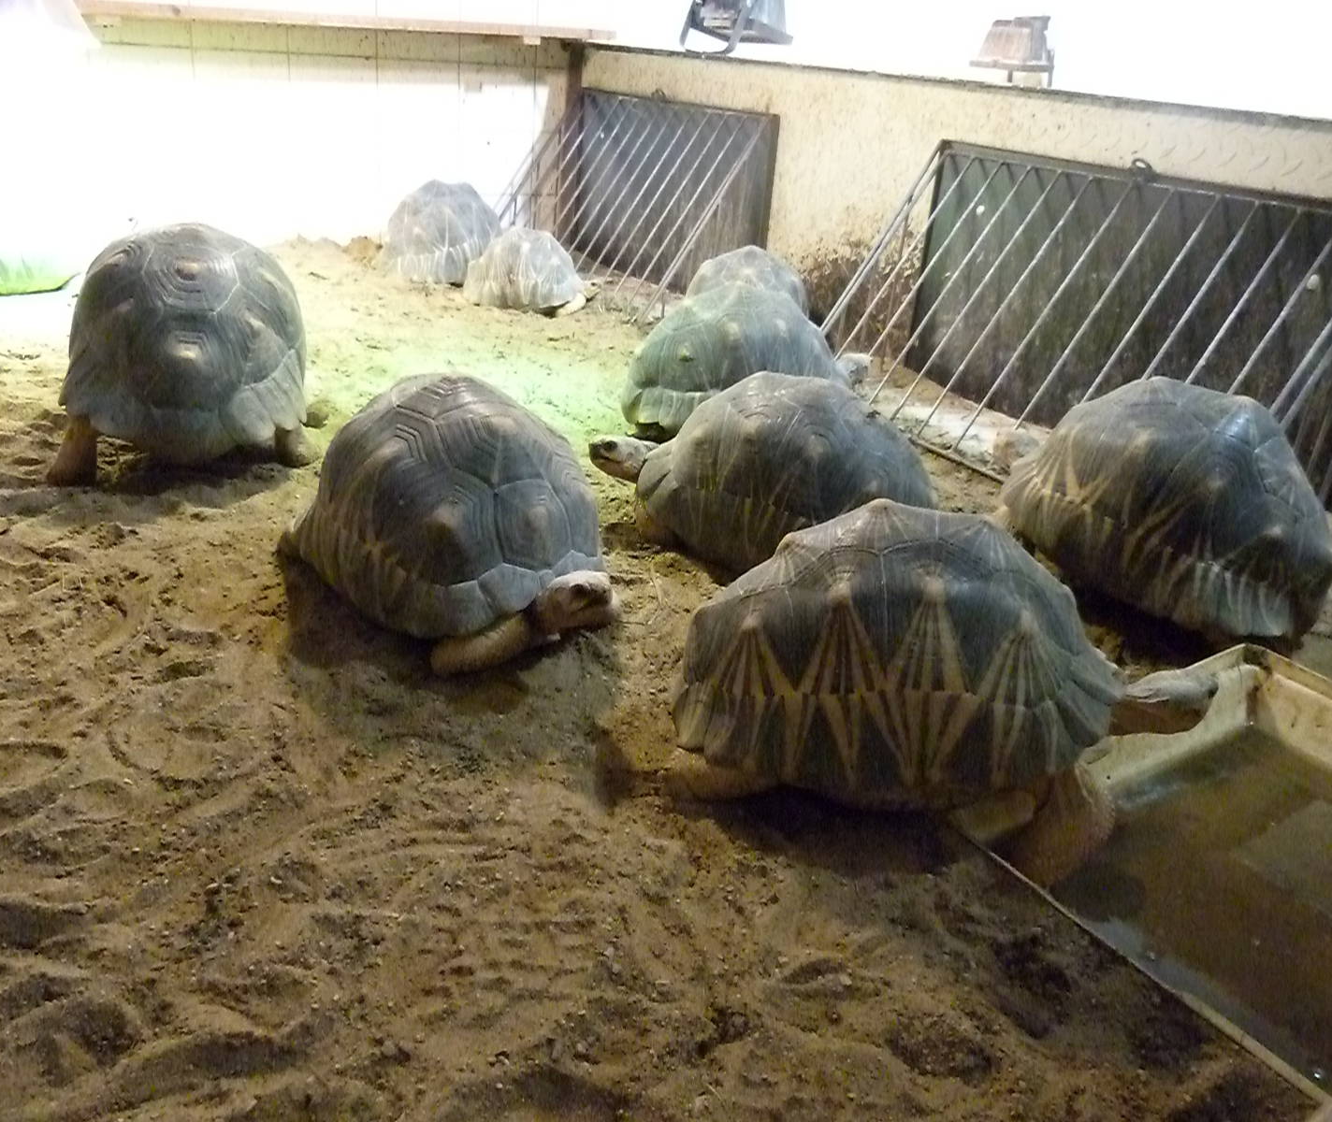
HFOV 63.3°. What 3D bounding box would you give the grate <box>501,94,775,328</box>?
[{"bbox_3d":[-0.136,-0.843,2.461,0.323,0.388,0.763,-14,32,-33],"label":"grate"}]

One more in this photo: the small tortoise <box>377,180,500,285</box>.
[{"bbox_3d":[-0.489,-0.728,2.369,0.224,0.197,0.326,15,28,20],"label":"small tortoise"}]

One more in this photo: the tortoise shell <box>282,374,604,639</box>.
[{"bbox_3d":[-0.222,-0.078,1.075,0.363,0.200,0.275,25,33,36],"label":"tortoise shell"}]

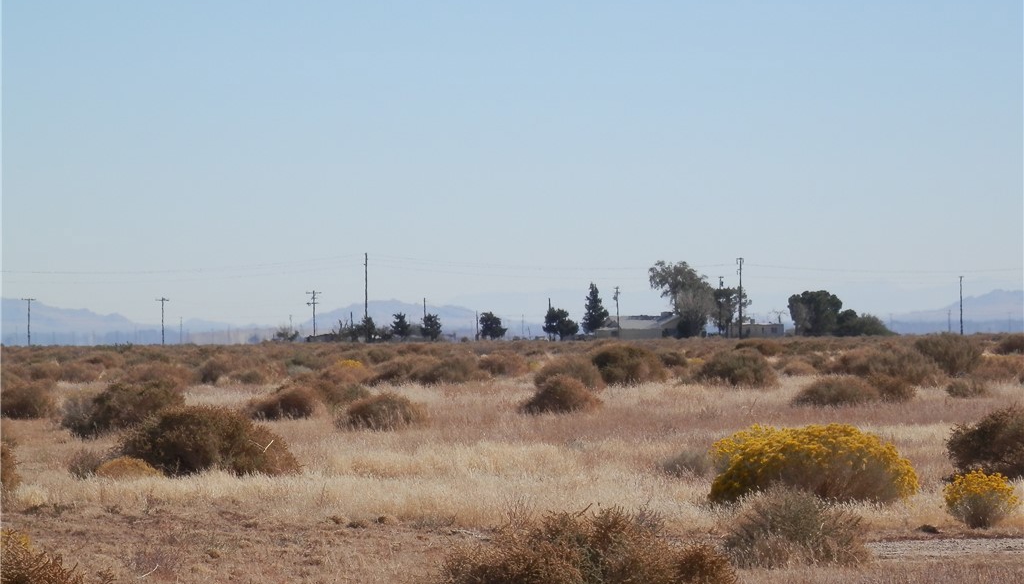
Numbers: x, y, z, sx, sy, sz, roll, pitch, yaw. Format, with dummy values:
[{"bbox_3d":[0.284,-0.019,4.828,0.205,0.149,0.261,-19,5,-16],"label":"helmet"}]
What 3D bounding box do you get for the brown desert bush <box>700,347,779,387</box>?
[{"bbox_3d":[6.788,2.307,164.000,2.397,1.229,2.038,-1,0,0],"label":"brown desert bush"}]

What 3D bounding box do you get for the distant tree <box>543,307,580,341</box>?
[{"bbox_3d":[8.166,5.337,902.812,6.249,5.871,5.624,0,0,0],"label":"distant tree"}]

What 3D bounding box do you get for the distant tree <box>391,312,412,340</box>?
[{"bbox_3d":[-18.172,5.838,900.000,3.618,4.934,3.437,-1,0,0],"label":"distant tree"}]

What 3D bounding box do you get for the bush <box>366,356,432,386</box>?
[{"bbox_3d":[-3.227,2.309,157.000,1.890,0.920,1.700,-1,0,0],"label":"bush"}]

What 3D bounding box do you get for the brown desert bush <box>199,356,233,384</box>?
[{"bbox_3d":[-8.908,2.388,164.981,1.082,0.884,0.974,0,0,0],"label":"brown desert bush"}]

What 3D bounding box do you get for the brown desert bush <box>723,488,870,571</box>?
[{"bbox_3d":[1.986,1.644,38.200,1.005,0.572,0.905,-1,0,0],"label":"brown desert bush"}]

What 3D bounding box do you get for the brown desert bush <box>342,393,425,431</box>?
[{"bbox_3d":[-2.160,2.026,92.000,1.450,0.670,1.350,-1,0,0],"label":"brown desert bush"}]

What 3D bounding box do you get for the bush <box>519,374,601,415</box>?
[{"bbox_3d":[0.880,1.859,97.295,1.448,0.779,1.303,0,0,0],"label":"bush"}]

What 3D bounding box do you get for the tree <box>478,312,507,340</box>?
[{"bbox_3d":[-3.029,5.436,850.000,4.349,4.504,4.200,-1,0,0],"label":"tree"}]

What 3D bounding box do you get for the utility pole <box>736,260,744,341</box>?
[{"bbox_3d":[32.150,1.126,770.000,1.130,11.680,0.450,-1,0,0],"label":"utility pole"}]

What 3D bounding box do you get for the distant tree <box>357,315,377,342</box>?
[{"bbox_3d":[-23.764,6.085,900.000,3.618,4.769,3.437,-1,0,0],"label":"distant tree"}]

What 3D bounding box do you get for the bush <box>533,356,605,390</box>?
[{"bbox_3d":[1.445,2.106,139.961,1.831,0.908,1.647,0,0,0],"label":"bush"}]

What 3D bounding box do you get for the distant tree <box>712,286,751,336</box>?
[{"bbox_3d":[35.296,3.377,880.000,6.110,8.522,6.000,-1,0,0],"label":"distant tree"}]

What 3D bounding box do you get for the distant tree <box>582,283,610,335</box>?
[{"bbox_3d":[13.279,2.986,860.000,4.400,8.960,4.200,-1,0,0],"label":"distant tree"}]

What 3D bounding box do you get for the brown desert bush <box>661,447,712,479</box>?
[{"bbox_3d":[1.972,1.922,61.500,0.607,0.371,0.576,-1,0,0],"label":"brown desert bush"}]

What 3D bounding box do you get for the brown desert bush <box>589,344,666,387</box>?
[{"bbox_3d":[3.194,2.027,148.765,2.107,1.191,1.896,0,0,0],"label":"brown desert bush"}]

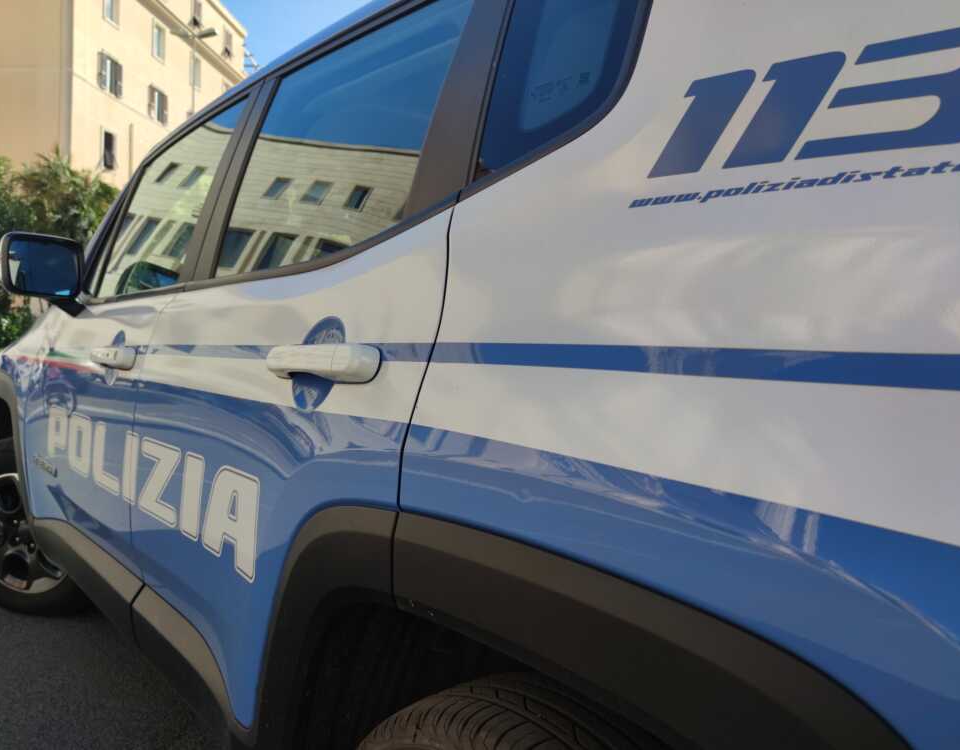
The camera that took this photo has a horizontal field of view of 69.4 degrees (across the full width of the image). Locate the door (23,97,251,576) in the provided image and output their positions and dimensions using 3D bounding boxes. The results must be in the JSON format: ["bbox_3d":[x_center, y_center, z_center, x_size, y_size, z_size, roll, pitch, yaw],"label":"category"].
[{"bbox_3d":[-0.988,-0.083,1.931,0.265,1.160,1.170,1,1,-42],"label":"door"}]

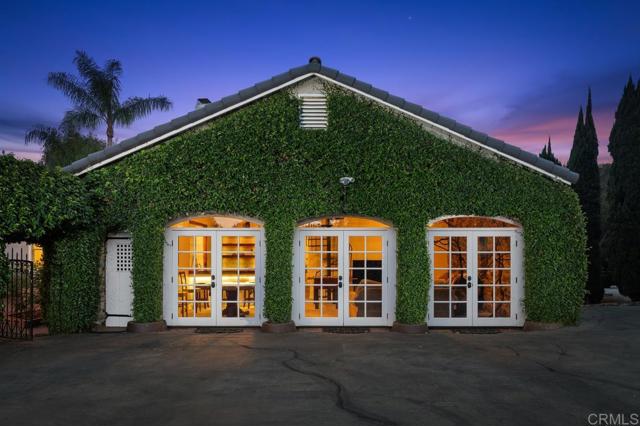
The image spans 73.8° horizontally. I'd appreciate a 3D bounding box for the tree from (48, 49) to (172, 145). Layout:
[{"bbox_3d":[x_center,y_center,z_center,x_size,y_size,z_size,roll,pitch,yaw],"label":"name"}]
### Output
[{"bbox_3d":[-9.830,-2.610,20.000,5.800,10.020,5.500,0,0,0],"label":"tree"}]

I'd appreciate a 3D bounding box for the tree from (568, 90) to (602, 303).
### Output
[{"bbox_3d":[8.080,-0.500,13.000,1.200,6.460,1.200,0,0,0],"label":"tree"}]

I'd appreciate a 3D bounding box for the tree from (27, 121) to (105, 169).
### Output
[{"bbox_3d":[-12.030,-0.970,20.000,4.000,6.740,3.900,0,0,0],"label":"tree"}]

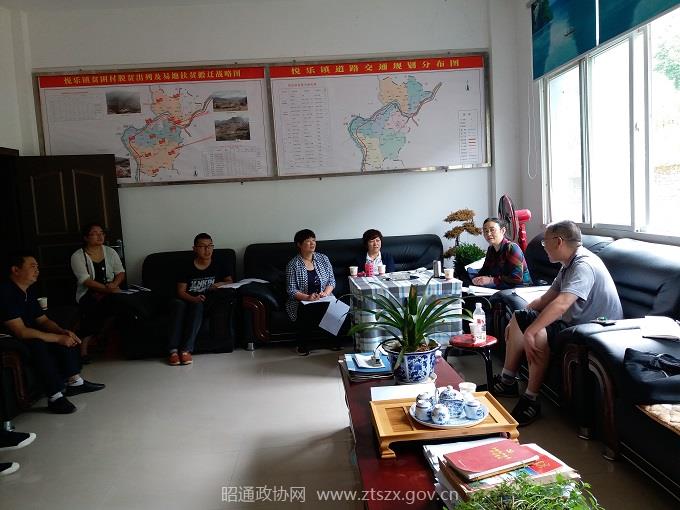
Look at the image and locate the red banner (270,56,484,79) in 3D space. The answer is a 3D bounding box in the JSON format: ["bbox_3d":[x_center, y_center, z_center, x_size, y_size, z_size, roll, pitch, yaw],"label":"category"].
[{"bbox_3d":[0.422,-2.058,6.034,2.373,0.125,0.020,-4,6,-4],"label":"red banner"}]

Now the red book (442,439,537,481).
[{"bbox_3d":[0.493,0.670,1.798,0.258,0.020,0.155,-6,6,-20],"label":"red book"}]

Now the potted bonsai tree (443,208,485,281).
[{"bbox_3d":[1.321,-0.139,5.884,0.450,0.714,0.400,-4,6,-4],"label":"potted bonsai tree"}]

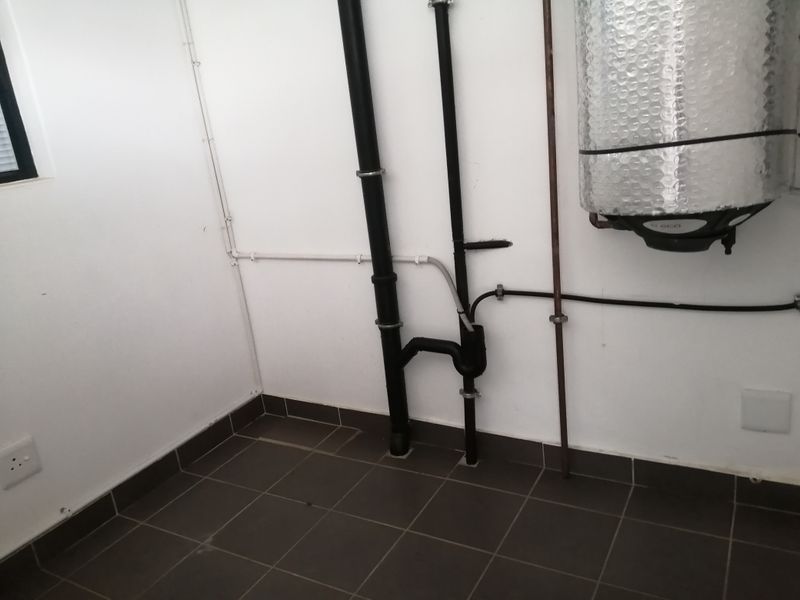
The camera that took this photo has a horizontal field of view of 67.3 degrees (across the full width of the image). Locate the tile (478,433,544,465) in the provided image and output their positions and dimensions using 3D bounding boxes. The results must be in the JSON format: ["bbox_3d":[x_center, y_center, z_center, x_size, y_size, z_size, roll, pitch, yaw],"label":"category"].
[{"bbox_3d":[0.397,0.555,2.265,0.300,0.096,0.012,3,19,31],"label":"tile"}]

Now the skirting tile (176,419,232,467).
[{"bbox_3d":[-0.848,0.622,2.645,0.010,0.098,0.308,3,19,30],"label":"skirting tile"}]

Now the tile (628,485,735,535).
[{"bbox_3d":[0.902,0.684,1.948,0.308,0.010,0.200,3,19,30],"label":"tile"}]

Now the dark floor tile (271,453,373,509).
[{"bbox_3d":[-0.306,0.703,2.354,0.308,0.010,0.308,3,19,30],"label":"dark floor tile"}]

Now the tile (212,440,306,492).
[{"bbox_3d":[-0.557,0.678,2.453,0.300,0.012,0.300,3,19,30],"label":"tile"}]

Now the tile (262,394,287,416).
[{"bbox_3d":[-0.593,0.504,2.871,0.140,0.096,0.012,3,19,31],"label":"tile"}]

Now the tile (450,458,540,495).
[{"bbox_3d":[0.352,0.638,2.196,0.300,0.012,0.191,3,19,30],"label":"tile"}]

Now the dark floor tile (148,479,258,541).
[{"bbox_3d":[-0.728,0.781,2.252,0.308,0.010,0.308,3,19,30],"label":"dark floor tile"}]

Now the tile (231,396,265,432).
[{"bbox_3d":[-0.722,0.545,2.857,0.010,0.098,0.200,3,19,30],"label":"tile"}]

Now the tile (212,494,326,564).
[{"bbox_3d":[-0.458,0.796,2.098,0.308,0.010,0.308,3,19,30],"label":"tile"}]

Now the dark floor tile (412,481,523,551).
[{"bbox_3d":[0.230,0.713,1.992,0.300,0.012,0.300,3,19,30],"label":"dark floor tile"}]

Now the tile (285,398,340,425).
[{"bbox_3d":[-0.404,0.528,2.792,0.304,0.098,0.010,3,19,30],"label":"tile"}]

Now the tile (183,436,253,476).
[{"bbox_3d":[-0.775,0.677,2.622,0.141,0.010,0.308,3,19,30],"label":"tile"}]

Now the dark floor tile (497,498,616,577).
[{"bbox_3d":[0.506,0.747,1.891,0.308,0.010,0.308,3,19,30],"label":"dark floor tile"}]

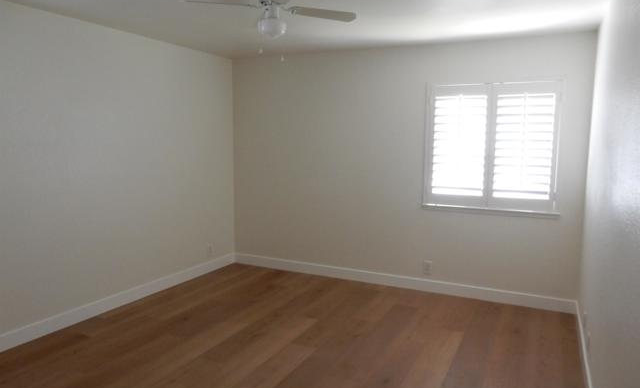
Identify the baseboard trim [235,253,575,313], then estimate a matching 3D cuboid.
[{"bbox_3d":[0.606,0.903,4.900,3.712,0.116,0.018,4,7,26],"label":"baseboard trim"}]

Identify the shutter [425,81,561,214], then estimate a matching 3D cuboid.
[{"bbox_3d":[1.559,-0.433,4.261,1.170,1.170,0.060,4,7,26],"label":"shutter"}]

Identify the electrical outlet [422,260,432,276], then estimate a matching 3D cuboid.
[{"bbox_3d":[1.086,0.746,4.649,0.076,0.123,0.012,4,7,26],"label":"electrical outlet"}]

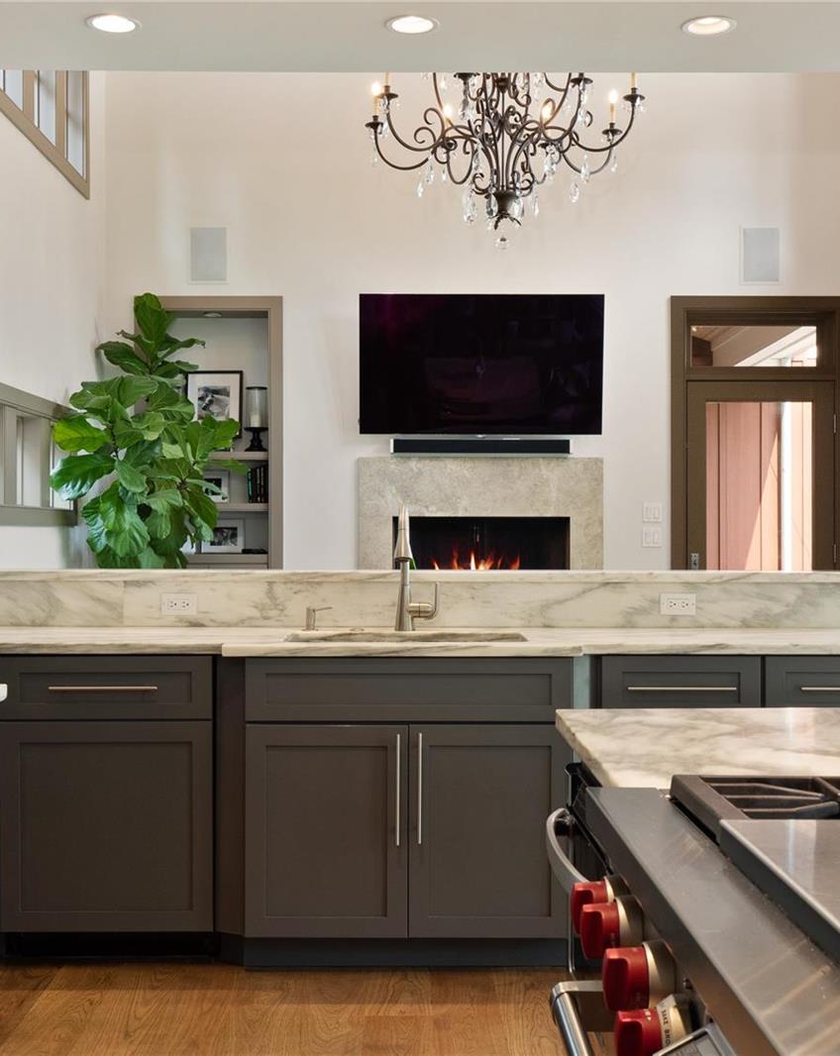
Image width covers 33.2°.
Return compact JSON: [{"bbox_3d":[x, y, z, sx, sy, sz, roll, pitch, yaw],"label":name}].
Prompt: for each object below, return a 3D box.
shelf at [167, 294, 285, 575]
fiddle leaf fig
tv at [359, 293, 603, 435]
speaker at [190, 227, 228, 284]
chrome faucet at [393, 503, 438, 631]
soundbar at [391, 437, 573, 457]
[{"bbox_3d":[-1.257,-0.070,8.530,0.887,2.610,0.320,0,0,0],"label":"shelf"},{"bbox_3d":[-1.354,0.030,7.020,0.950,2.410,0.920,0,0,0],"label":"fiddle leaf fig"},{"bbox_3d":[0.366,-0.965,8.330,1.447,0.826,0.070,0,3,0],"label":"tv"},{"bbox_3d":[-1.260,-1.624,8.410,0.230,0.338,0.050,0,0,0],"label":"speaker"},{"bbox_3d":[-0.007,0.122,4.325,0.137,0.400,0.260,0,0,0],"label":"chrome faucet"},{"bbox_3d":[0.364,-0.478,8.340,1.070,0.086,0.100,0,0,0],"label":"soundbar"}]

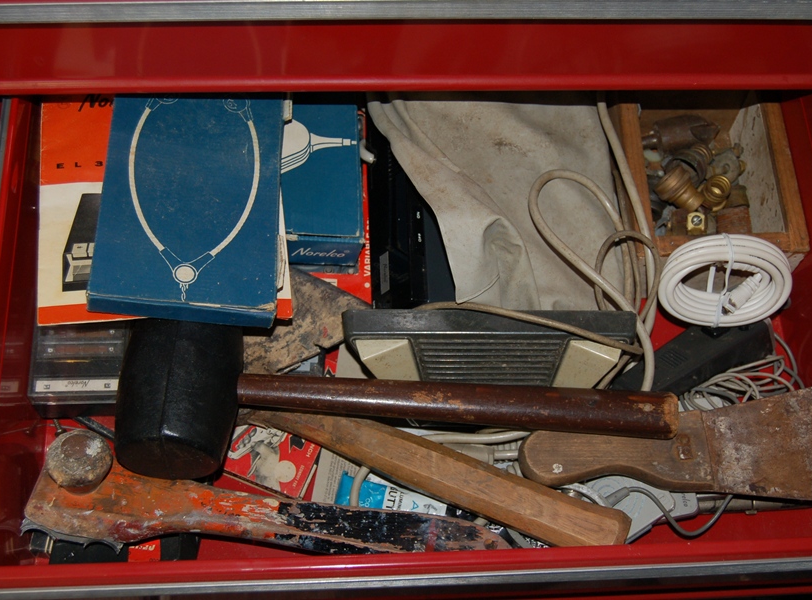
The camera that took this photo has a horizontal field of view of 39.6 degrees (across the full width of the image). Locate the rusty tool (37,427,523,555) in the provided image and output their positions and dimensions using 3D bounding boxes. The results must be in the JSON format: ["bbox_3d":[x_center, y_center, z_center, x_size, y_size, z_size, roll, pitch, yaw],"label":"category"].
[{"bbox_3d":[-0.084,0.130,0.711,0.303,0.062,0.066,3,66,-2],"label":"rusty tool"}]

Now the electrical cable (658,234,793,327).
[{"bbox_3d":[0.223,-0.013,0.787,0.095,0.077,0.028,-1,44,-4],"label":"electrical cable"}]

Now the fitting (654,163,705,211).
[{"bbox_3d":[0.203,-0.083,0.842,0.038,0.026,0.026,43,69,-7],"label":"fitting"}]

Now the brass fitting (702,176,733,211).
[{"bbox_3d":[0.234,-0.081,0.849,0.019,0.025,0.019,7,58,-17],"label":"brass fitting"}]

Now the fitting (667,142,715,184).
[{"bbox_3d":[0.216,-0.105,0.858,0.034,0.027,0.027,-39,73,1],"label":"fitting"}]

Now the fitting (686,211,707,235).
[{"bbox_3d":[0.216,-0.058,0.837,0.015,0.016,0.015,-1,84,-4],"label":"fitting"}]

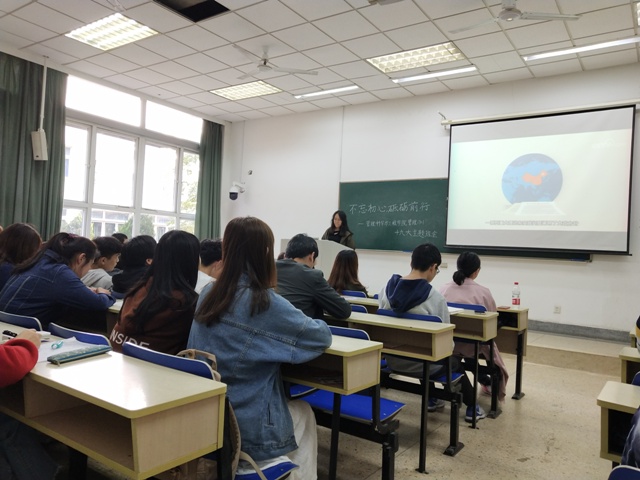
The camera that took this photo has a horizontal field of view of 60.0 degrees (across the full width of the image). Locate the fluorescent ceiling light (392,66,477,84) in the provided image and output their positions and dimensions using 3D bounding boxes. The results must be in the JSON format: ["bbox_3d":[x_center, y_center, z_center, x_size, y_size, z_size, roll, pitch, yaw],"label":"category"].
[{"bbox_3d":[1.506,-2.163,7.294,1.220,0.080,0.120,1,-3,34],"label":"fluorescent ceiling light"}]

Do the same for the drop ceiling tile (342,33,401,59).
[{"bbox_3d":[0.631,-2.347,6.718,0.600,0.030,0.600,2,-1,35],"label":"drop ceiling tile"}]

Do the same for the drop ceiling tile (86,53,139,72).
[{"bbox_3d":[-2.844,-2.434,7.672,0.600,0.020,0.600,1,-3,34],"label":"drop ceiling tile"}]

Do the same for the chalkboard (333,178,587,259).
[{"bbox_3d":[1.867,-0.358,8.222,3.950,1.170,0.070,2,-1,36],"label":"chalkboard"}]

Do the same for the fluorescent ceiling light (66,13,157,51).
[{"bbox_3d":[-2.505,-2.467,6.690,1.200,0.080,0.600,1,-3,34],"label":"fluorescent ceiling light"}]

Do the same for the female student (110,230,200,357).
[{"bbox_3d":[-0.600,0.558,2.388,0.480,1.200,0.600,2,-1,35],"label":"female student"}]

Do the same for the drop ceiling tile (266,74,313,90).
[{"bbox_3d":[-0.465,-2.358,8.346,0.600,0.020,0.600,2,-1,35],"label":"drop ceiling tile"}]

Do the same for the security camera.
[{"bbox_3d":[-1.519,-0.902,10.094,0.190,0.350,0.270,2,-2,35],"label":"security camera"}]

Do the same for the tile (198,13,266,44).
[{"bbox_3d":[-1.005,-2.441,6.391,0.600,0.030,0.600,2,-1,35],"label":"tile"}]

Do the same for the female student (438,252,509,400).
[{"bbox_3d":[1.183,0.658,4.220,0.500,1.180,0.720,2,-1,35],"label":"female student"}]

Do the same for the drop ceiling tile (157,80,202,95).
[{"bbox_3d":[-2.251,-2.484,9.046,0.600,0.030,0.600,2,-1,35],"label":"drop ceiling tile"}]

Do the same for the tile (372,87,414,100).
[{"bbox_3d":[1.098,-2.193,8.323,0.600,0.020,0.450,2,-2,35],"label":"tile"}]

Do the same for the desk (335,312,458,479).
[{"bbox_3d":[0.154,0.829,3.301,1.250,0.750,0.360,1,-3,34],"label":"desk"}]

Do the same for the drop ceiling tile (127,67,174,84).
[{"bbox_3d":[-2.499,-2.392,8.141,0.600,0.020,0.600,1,-3,34],"label":"drop ceiling tile"}]

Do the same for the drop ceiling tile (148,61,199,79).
[{"bbox_3d":[-2.068,-2.398,7.822,0.600,0.020,0.600,2,-2,35],"label":"drop ceiling tile"}]

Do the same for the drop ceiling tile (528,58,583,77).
[{"bbox_3d":[3.051,-2.208,7.153,0.600,0.030,0.480,2,-1,35],"label":"drop ceiling tile"}]

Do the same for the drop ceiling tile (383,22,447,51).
[{"bbox_3d":[1.103,-2.305,6.294,0.600,0.020,0.600,2,-2,35],"label":"drop ceiling tile"}]

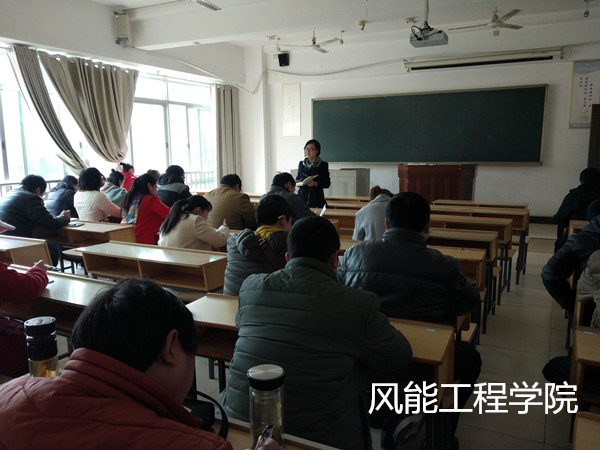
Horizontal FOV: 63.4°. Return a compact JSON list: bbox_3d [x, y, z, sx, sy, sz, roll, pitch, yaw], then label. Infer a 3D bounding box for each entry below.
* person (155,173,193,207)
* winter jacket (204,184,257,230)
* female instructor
[{"bbox_3d":[-1.568,-0.074,6.110,0.500,1.270,0.580,4,10,28],"label":"person"},{"bbox_3d":[-0.602,-0.072,4.648,0.540,0.640,0.520,4,10,28],"label":"winter jacket"},{"bbox_3d":[0.150,-0.228,5.927,0.468,1.610,0.318,2,9,16],"label":"female instructor"}]

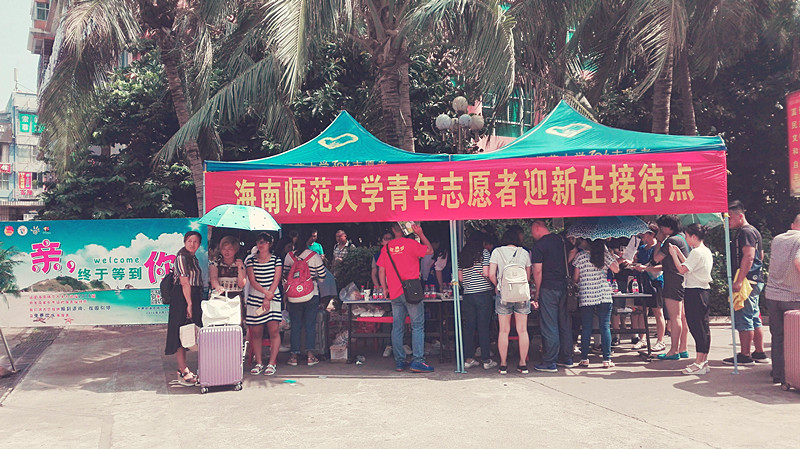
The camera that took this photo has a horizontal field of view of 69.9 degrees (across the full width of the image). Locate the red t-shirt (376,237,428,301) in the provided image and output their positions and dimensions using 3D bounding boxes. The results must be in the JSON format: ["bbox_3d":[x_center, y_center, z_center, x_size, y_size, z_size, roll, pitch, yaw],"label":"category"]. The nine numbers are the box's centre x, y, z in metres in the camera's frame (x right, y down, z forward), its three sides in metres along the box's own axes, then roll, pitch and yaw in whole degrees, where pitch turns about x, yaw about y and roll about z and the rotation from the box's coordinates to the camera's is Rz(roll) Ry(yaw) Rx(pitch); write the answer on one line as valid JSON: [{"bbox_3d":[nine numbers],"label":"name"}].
[{"bbox_3d":[0.029,0.527,6.697,0.540,0.670,0.340,-3,-2,18],"label":"red t-shirt"}]

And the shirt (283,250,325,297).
[{"bbox_3d":[-1.205,0.612,7.301,0.480,0.580,0.320,-2,-2,5],"label":"shirt"}]

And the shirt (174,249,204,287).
[{"bbox_3d":[-2.386,0.485,6.458,0.260,0.420,0.360,-3,-3,37],"label":"shirt"}]

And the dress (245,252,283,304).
[{"bbox_3d":[-1.639,0.624,6.873,0.420,0.550,0.280,-2,-2,-5],"label":"dress"}]

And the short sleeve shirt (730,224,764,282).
[{"bbox_3d":[4.017,0.335,6.617,0.300,0.630,0.440,-3,-2,25],"label":"short sleeve shirt"}]

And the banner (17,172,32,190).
[{"bbox_3d":[-39.308,-4.528,60.000,1.350,1.850,0.060,0,-3,-37],"label":"banner"}]

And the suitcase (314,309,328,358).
[{"bbox_3d":[-1.152,1.455,7.537,0.400,0.630,0.260,-2,-2,-3],"label":"suitcase"}]

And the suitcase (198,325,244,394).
[{"bbox_3d":[-1.898,1.397,6.082,0.450,0.690,0.280,-1,-2,-16],"label":"suitcase"}]

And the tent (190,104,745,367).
[{"bbox_3d":[0.785,0.034,7.981,5.940,3.370,2.995,-2,-2,7],"label":"tent"}]

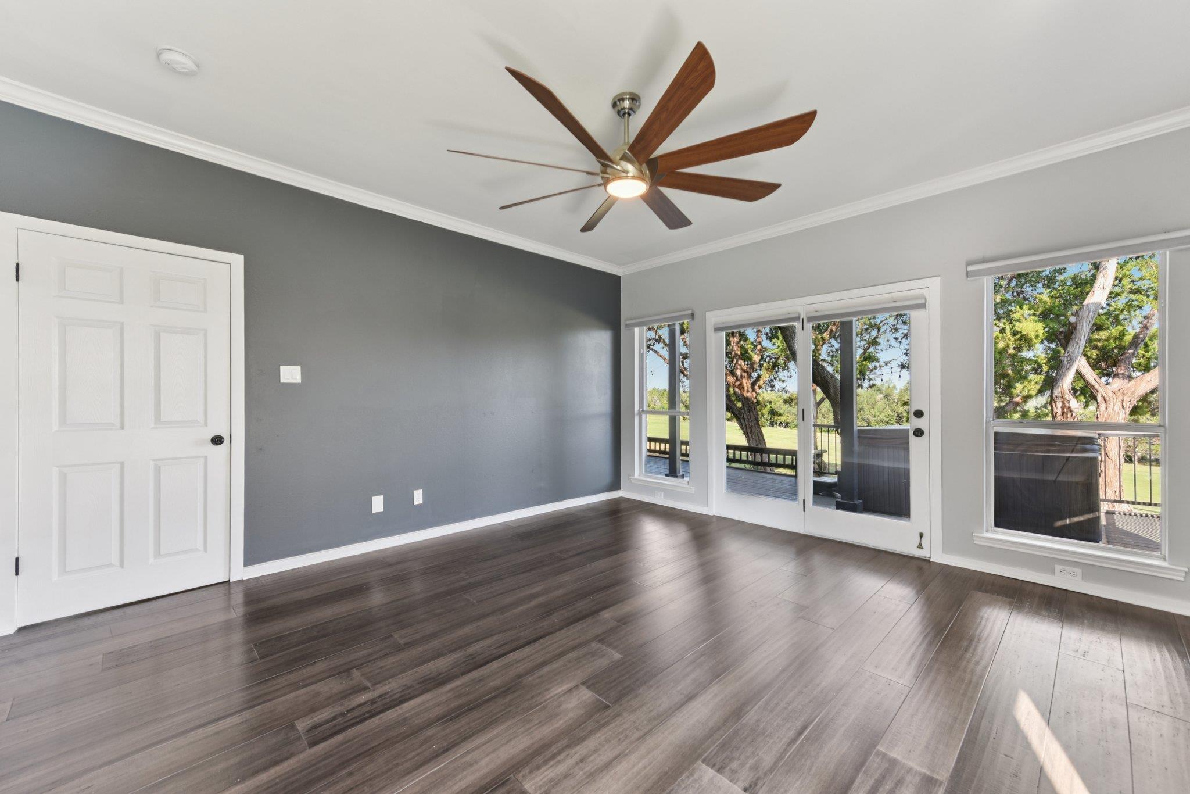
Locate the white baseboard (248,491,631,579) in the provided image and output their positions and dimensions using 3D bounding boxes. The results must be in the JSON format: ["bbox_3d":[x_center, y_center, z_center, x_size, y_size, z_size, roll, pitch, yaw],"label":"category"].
[{"bbox_3d":[-1.000,1.156,4.282,3.627,0.082,0.018,0,0,-44],"label":"white baseboard"}]

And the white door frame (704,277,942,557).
[{"bbox_3d":[1.825,0.195,4.017,0.080,1.997,1.826,0,0,-44],"label":"white door frame"}]

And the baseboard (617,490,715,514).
[{"bbox_3d":[0.723,1.162,5.120,0.018,0.082,1.209,0,0,-44],"label":"baseboard"}]

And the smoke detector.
[{"bbox_3d":[-1.914,-1.536,2.126,0.147,0.045,0.147,0,0,-44],"label":"smoke detector"}]

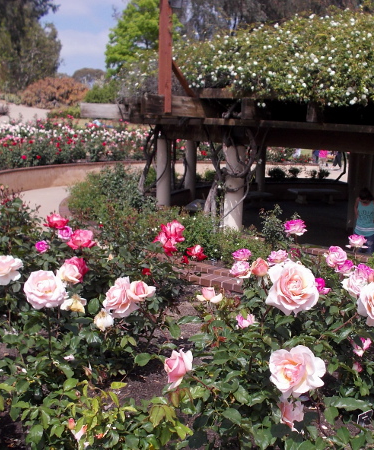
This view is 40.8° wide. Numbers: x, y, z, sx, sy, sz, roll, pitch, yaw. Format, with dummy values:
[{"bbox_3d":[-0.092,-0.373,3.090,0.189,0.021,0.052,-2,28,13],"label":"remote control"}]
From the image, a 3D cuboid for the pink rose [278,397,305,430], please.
[{"bbox_3d":[0.256,0.459,1.230,0.070,0.080,0.070,-4,13,-22],"label":"pink rose"}]

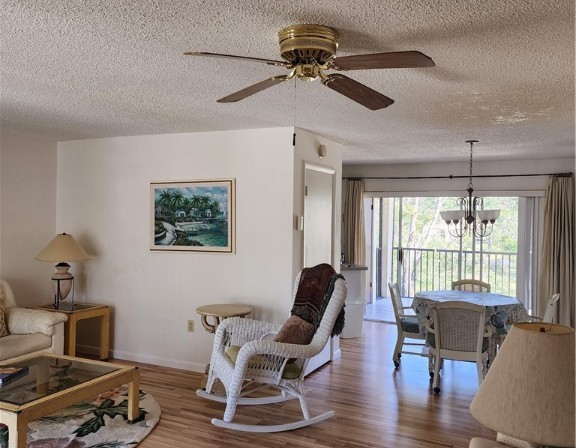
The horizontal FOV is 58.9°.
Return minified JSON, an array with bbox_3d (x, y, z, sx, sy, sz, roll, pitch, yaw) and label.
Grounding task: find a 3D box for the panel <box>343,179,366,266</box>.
[{"bbox_3d":[1.005,0.409,7.674,0.360,2.100,0.120,1,1,24],"label":"panel"}]

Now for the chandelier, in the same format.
[{"bbox_3d":[1.944,-0.366,5.422,0.640,1.000,0.640,1,1,24],"label":"chandelier"}]

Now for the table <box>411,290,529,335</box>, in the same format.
[{"bbox_3d":[1.902,1.154,5.409,1.120,0.760,1.120,1,1,24],"label":"table"}]

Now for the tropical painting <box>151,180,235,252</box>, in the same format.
[{"bbox_3d":[-0.975,-0.065,5.104,1.010,0.720,0.050,1,1,24],"label":"tropical painting"}]

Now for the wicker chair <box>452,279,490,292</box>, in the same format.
[{"bbox_3d":[2.096,1.098,5.892,0.580,0.870,0.590,1,1,24],"label":"wicker chair"}]

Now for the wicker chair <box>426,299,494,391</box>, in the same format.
[{"bbox_3d":[1.611,1.104,4.739,0.570,0.860,0.590,1,1,24],"label":"wicker chair"}]

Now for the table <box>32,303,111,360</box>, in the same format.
[{"bbox_3d":[-2.348,1.173,5.455,0.690,0.570,0.500,1,1,24],"label":"table"}]

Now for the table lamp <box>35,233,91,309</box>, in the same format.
[{"bbox_3d":[-2.366,0.488,5.413,0.600,0.800,0.600,1,1,24],"label":"table lamp"}]

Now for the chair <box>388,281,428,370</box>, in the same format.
[{"bbox_3d":[1.412,1.084,5.489,0.590,0.880,0.580,1,1,24],"label":"chair"}]

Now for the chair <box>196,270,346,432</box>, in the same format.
[{"bbox_3d":[-0.163,0.933,4.091,1.020,1.150,0.760,1,0,-8],"label":"chair"}]

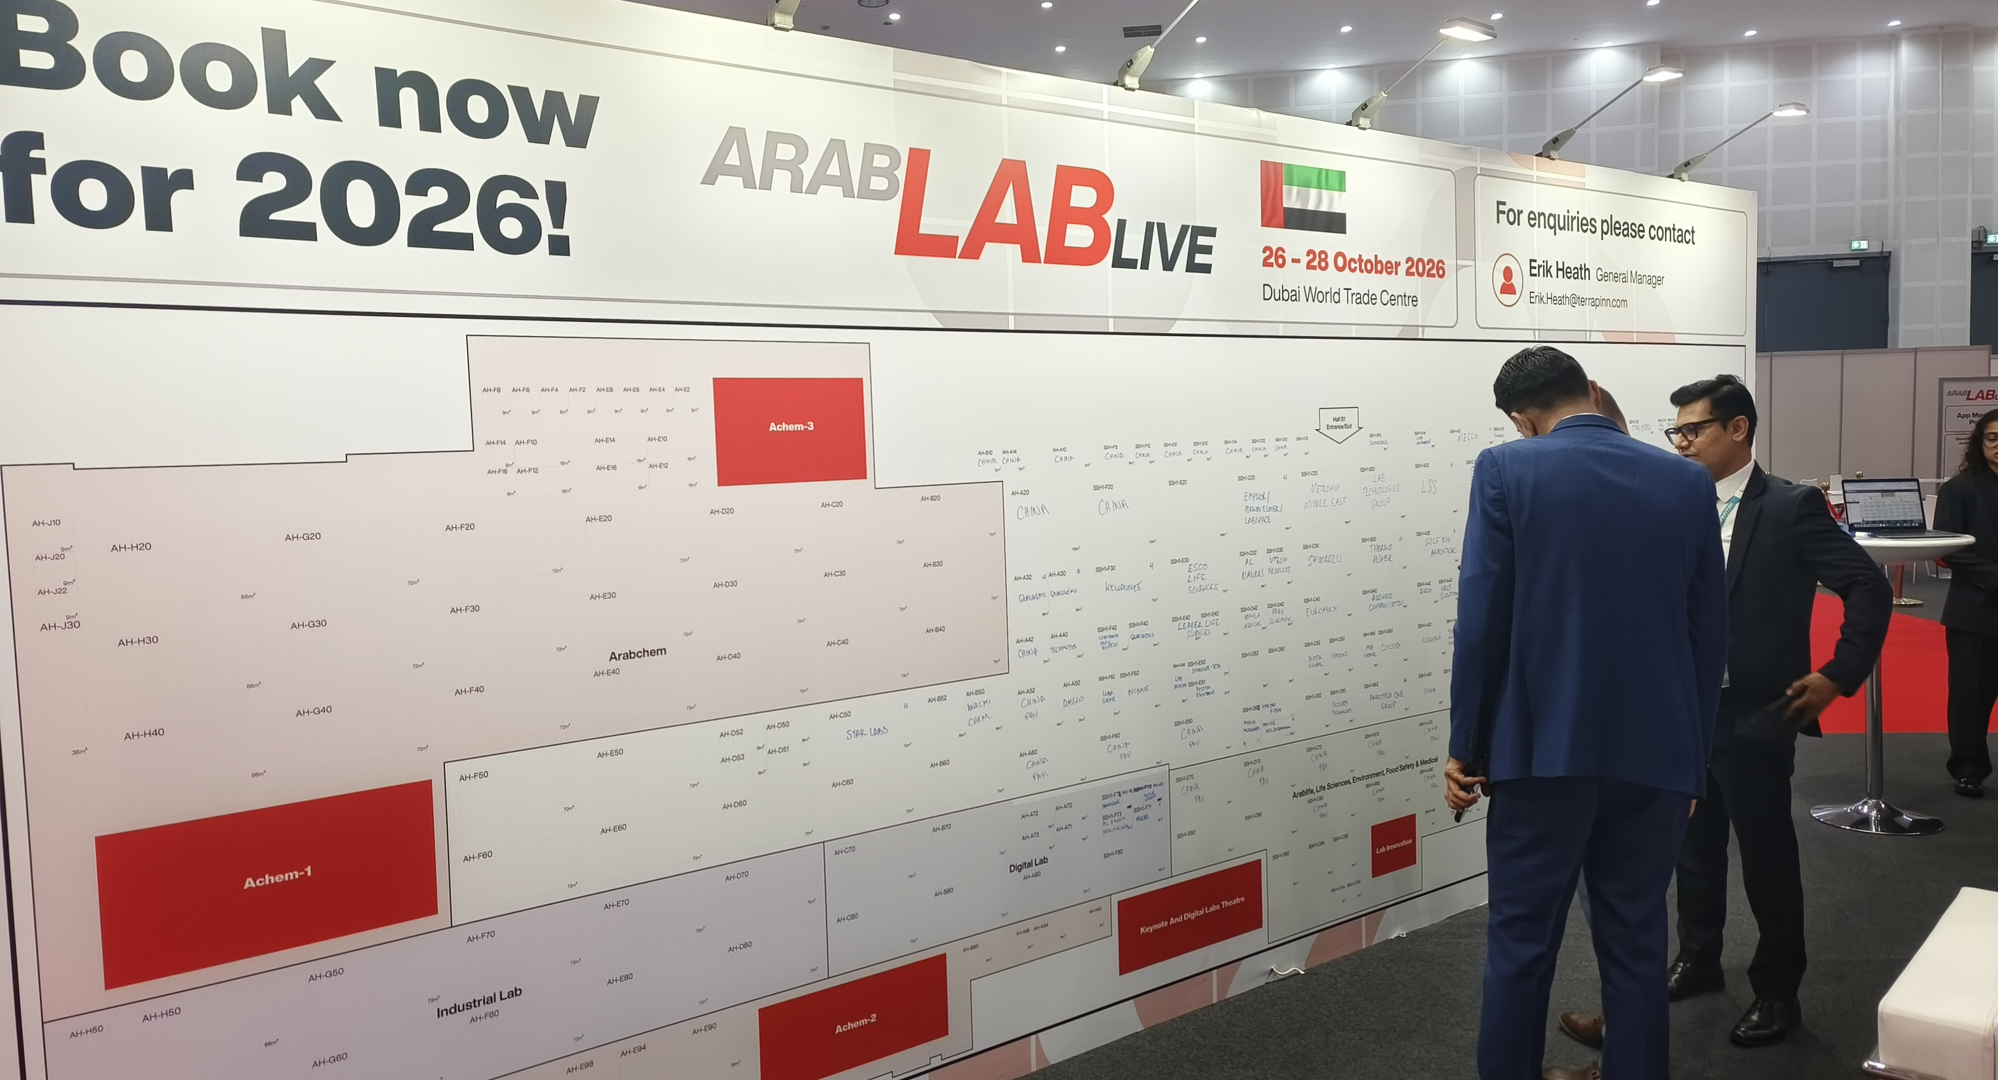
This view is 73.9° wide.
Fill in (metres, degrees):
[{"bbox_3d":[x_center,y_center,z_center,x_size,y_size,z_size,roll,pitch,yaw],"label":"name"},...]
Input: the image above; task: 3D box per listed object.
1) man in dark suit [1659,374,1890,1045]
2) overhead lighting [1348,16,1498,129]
[{"bbox_3d":[1.947,0.421,3.448,0.460,1.710,0.550,-4,5,-27],"label":"man in dark suit"},{"bbox_3d":[1.175,-1.307,3.779,0.155,0.205,0.465,-5,5,-35],"label":"overhead lighting"}]

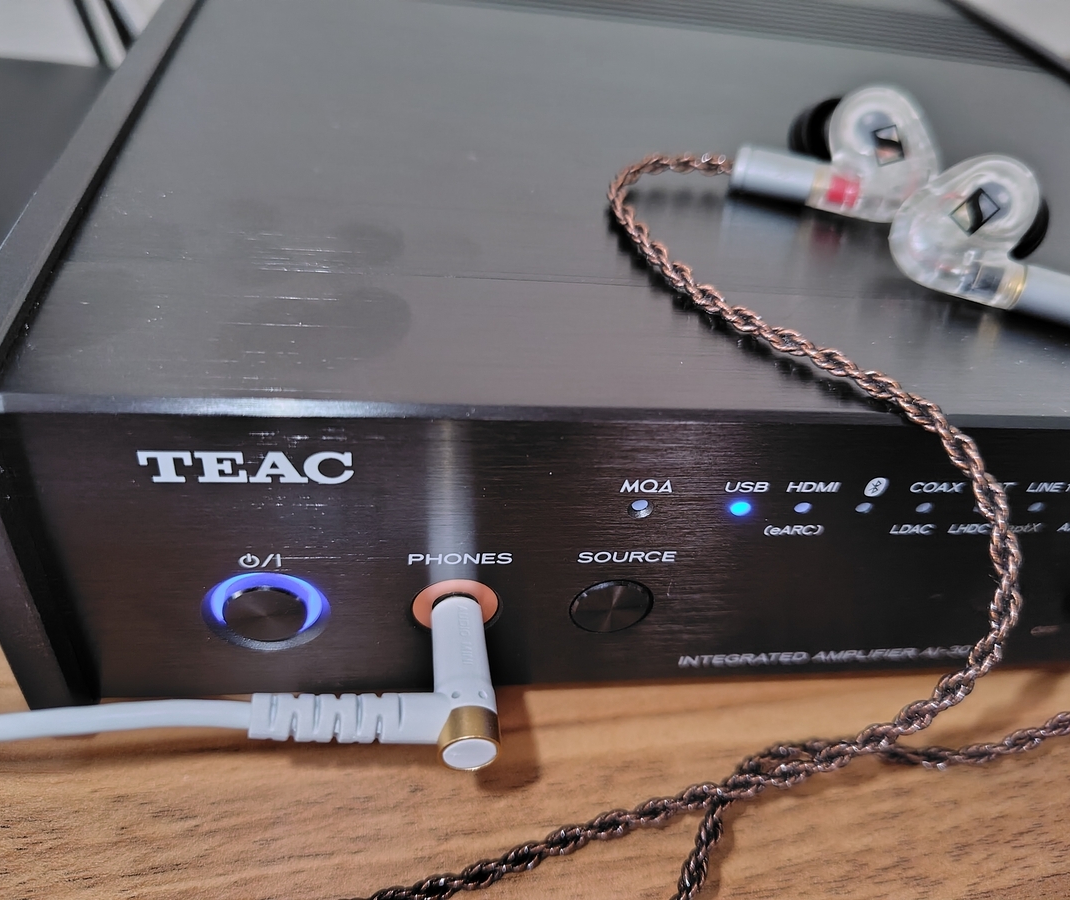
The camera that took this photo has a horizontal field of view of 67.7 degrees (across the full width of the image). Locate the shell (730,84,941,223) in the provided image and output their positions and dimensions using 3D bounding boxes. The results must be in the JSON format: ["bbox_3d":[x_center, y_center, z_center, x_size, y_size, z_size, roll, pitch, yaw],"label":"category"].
[{"bbox_3d":[0.048,-0.048,0.129,0.032,0.021,0.017,10,5,-1],"label":"shell"}]

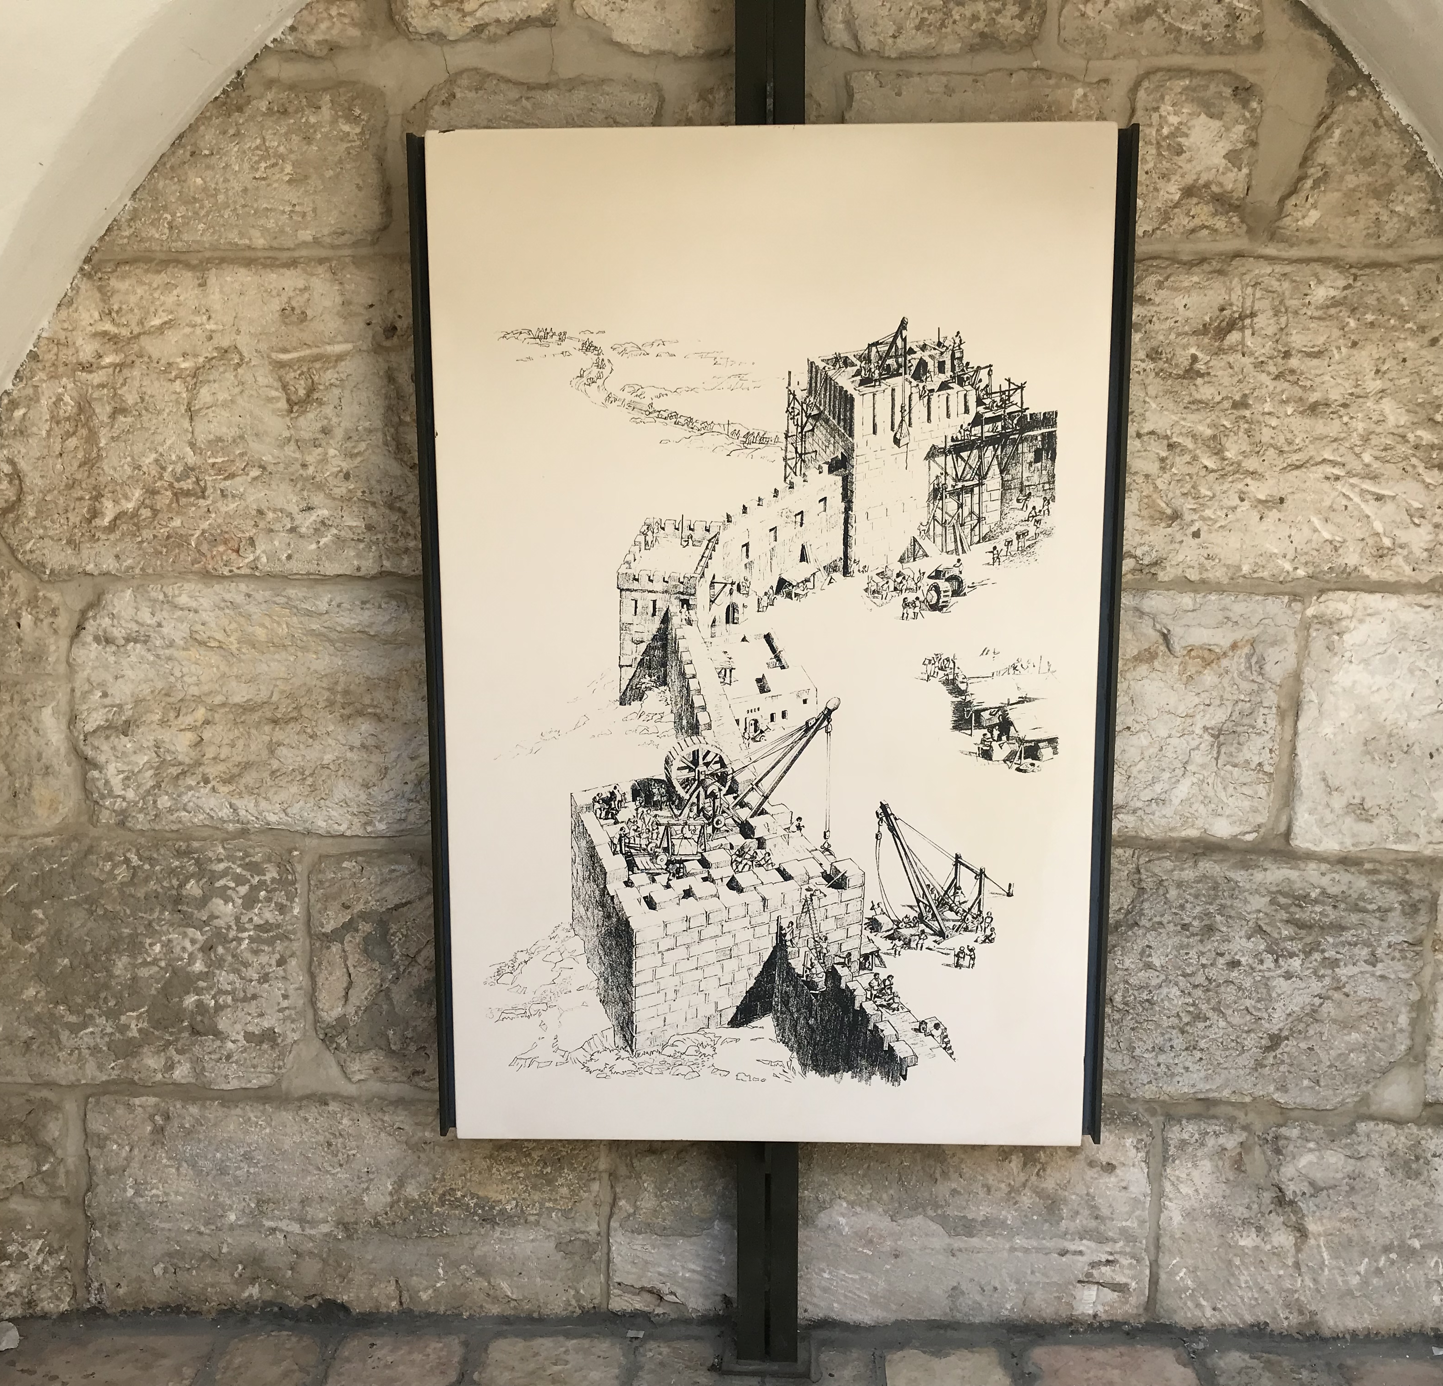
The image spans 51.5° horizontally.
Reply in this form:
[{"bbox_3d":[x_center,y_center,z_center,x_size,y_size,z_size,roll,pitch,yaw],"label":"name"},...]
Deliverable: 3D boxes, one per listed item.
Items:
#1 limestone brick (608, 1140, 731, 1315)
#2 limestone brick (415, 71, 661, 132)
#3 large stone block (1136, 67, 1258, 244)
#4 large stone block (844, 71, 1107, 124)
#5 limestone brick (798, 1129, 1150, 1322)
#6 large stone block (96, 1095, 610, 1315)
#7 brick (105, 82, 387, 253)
[{"bbox_3d":[-0.070,0.892,2.683,0.248,0.378,0.200,0,9,2],"label":"limestone brick"},{"bbox_3d":[-0.286,-0.848,2.420,0.396,0.261,0.200,0,9,2],"label":"limestone brick"},{"bbox_3d":[0.732,-0.838,2.386,0.198,0.249,0.200,0,9,2],"label":"large stone block"},{"bbox_3d":[0.396,-0.841,2.397,0.404,0.257,0.200,0,9,2],"label":"large stone block"},{"bbox_3d":[0.422,0.897,2.667,0.636,0.376,0.200,0,9,2],"label":"limestone brick"},{"bbox_3d":[-0.658,0.883,2.701,0.915,0.405,0.200,0,9,2],"label":"large stone block"},{"bbox_3d":[-0.749,-0.839,2.437,0.459,0.257,0.200,0,9,2],"label":"brick"}]

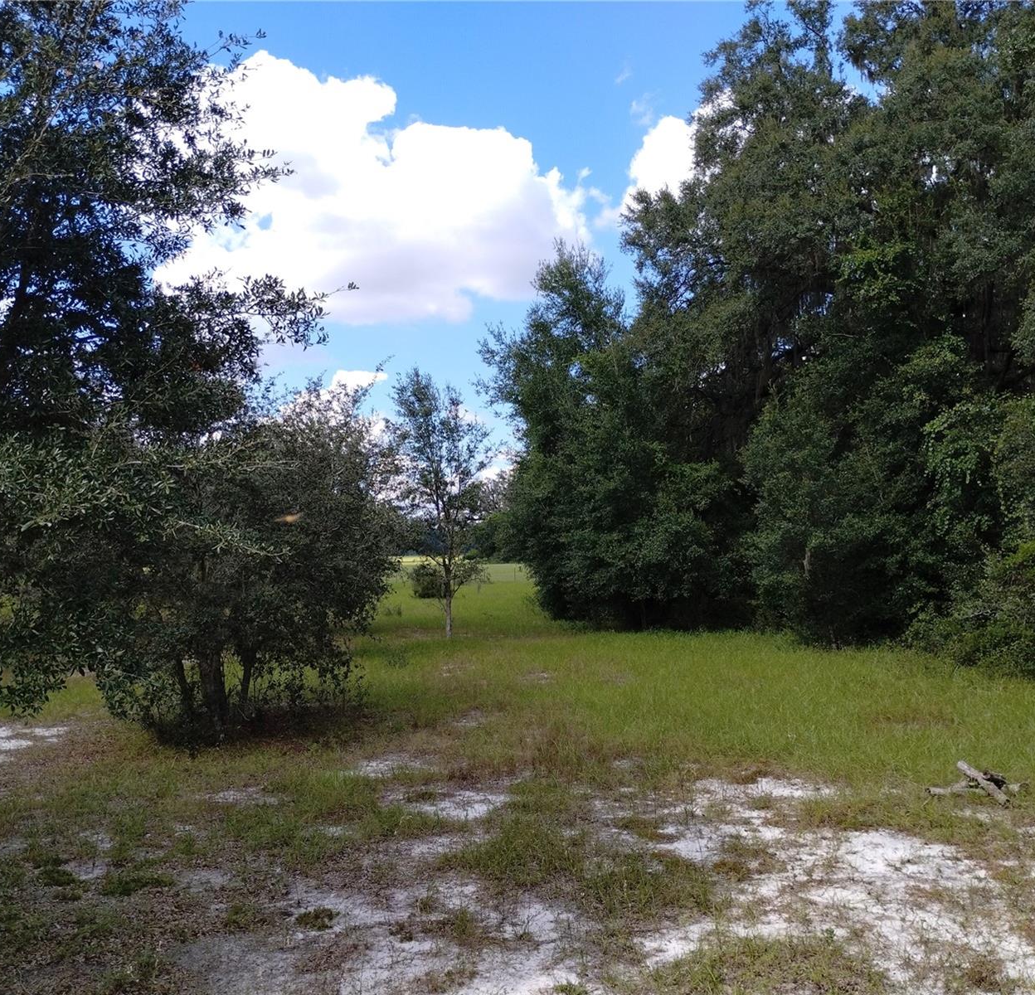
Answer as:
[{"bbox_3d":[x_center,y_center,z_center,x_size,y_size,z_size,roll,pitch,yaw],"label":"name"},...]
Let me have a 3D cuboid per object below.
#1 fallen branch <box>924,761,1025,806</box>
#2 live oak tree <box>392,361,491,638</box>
[{"bbox_3d":[4.667,2.905,10.939,0.980,0.280,0.660,0,-3,0],"label":"fallen branch"},{"bbox_3d":[-2.162,0.112,31.101,2.900,7.800,2.800,0,-3,0],"label":"live oak tree"}]

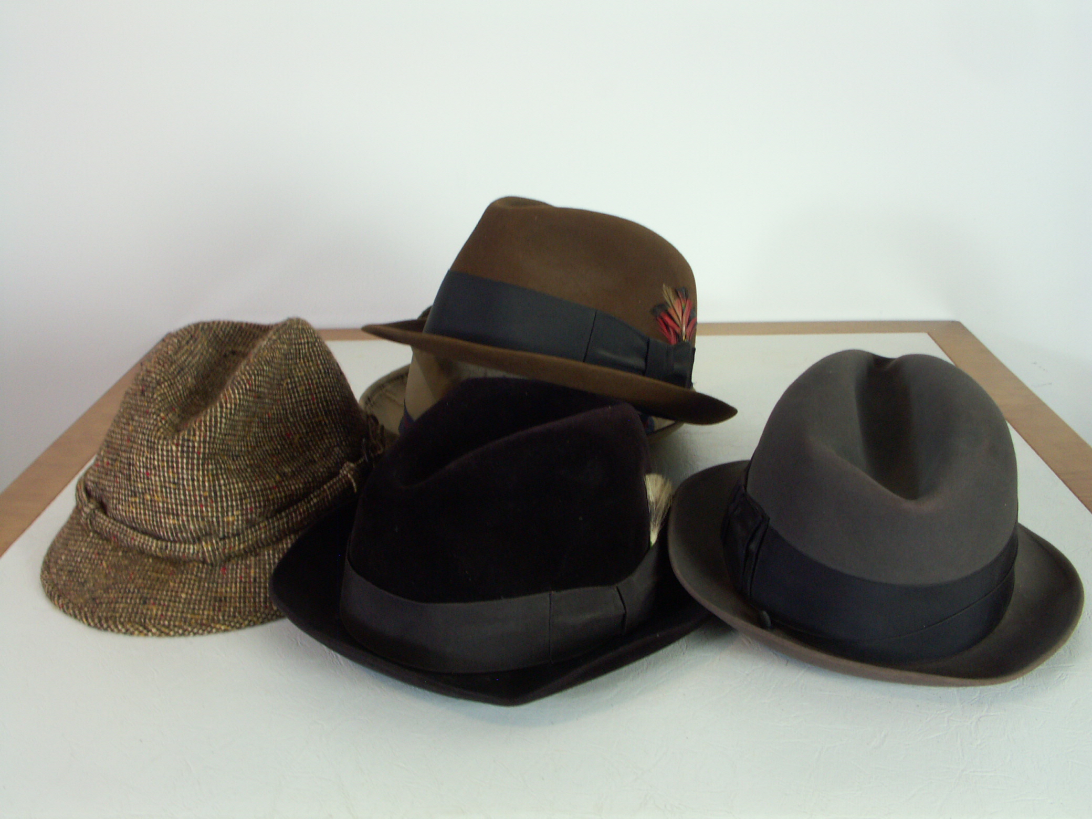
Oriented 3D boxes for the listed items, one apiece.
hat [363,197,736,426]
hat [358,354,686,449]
[{"bbox_3d":[0.019,-0.084,0.819,0.300,0.135,0.262,13,2,-44],"label":"hat"},{"bbox_3d":[-0.020,-0.057,0.936,0.288,0.122,0.262,-3,23,-4],"label":"hat"}]

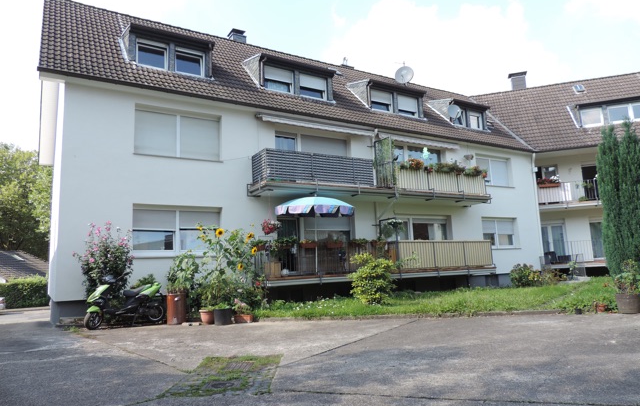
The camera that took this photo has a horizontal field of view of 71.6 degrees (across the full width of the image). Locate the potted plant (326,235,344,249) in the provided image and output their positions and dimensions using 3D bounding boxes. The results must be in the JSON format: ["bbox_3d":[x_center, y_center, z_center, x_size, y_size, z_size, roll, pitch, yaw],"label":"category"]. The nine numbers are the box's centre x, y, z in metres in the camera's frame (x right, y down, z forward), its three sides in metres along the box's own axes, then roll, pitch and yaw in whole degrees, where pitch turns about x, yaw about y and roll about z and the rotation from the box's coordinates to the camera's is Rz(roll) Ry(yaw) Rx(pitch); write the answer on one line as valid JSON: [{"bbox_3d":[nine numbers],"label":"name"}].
[{"bbox_3d":[0.462,1.187,13.248,0.603,0.362,0.221,3,-7,-31],"label":"potted plant"}]

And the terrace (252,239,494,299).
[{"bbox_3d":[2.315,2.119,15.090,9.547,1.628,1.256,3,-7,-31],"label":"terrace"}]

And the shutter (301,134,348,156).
[{"bbox_3d":[0.171,-1.667,15.089,1.869,1.206,0.060,3,-7,-31],"label":"shutter"}]

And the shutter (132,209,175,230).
[{"bbox_3d":[-4.478,0.459,11.997,1.115,0.516,0.060,3,-9,-31],"label":"shutter"}]

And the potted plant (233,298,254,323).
[{"bbox_3d":[-1.798,2.518,10.418,0.470,0.550,0.400,3,-8,-31],"label":"potted plant"}]

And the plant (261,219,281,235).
[{"bbox_3d":[-1.405,0.696,12.596,0.530,0.440,0.500,-1,-7,0],"label":"plant"}]

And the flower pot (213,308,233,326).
[{"bbox_3d":[-2.211,2.586,10.137,0.410,0.370,0.410,-1,-7,0],"label":"flower pot"}]

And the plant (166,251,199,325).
[{"bbox_3d":[-3.317,2.062,10.703,0.744,1.789,0.683,3,-7,-31],"label":"plant"}]

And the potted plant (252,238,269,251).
[{"bbox_3d":[-1.673,1.165,12.531,0.270,0.370,0.780,3,-9,-31],"label":"potted plant"}]

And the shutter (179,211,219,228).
[{"bbox_3d":[-3.409,0.493,12.647,1.169,0.469,0.060,3,-9,-31],"label":"shutter"}]

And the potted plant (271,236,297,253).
[{"bbox_3d":[-0.997,1.169,12.524,0.750,0.470,0.320,3,-8,-31],"label":"potted plant"}]

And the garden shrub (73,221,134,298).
[{"bbox_3d":[-5.120,1.642,10.542,1.400,2.350,1.300,3,-8,-31],"label":"garden shrub"}]

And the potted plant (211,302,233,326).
[{"bbox_3d":[-2.232,2.518,10.158,0.450,0.510,0.440,3,-8,-31],"label":"potted plant"}]

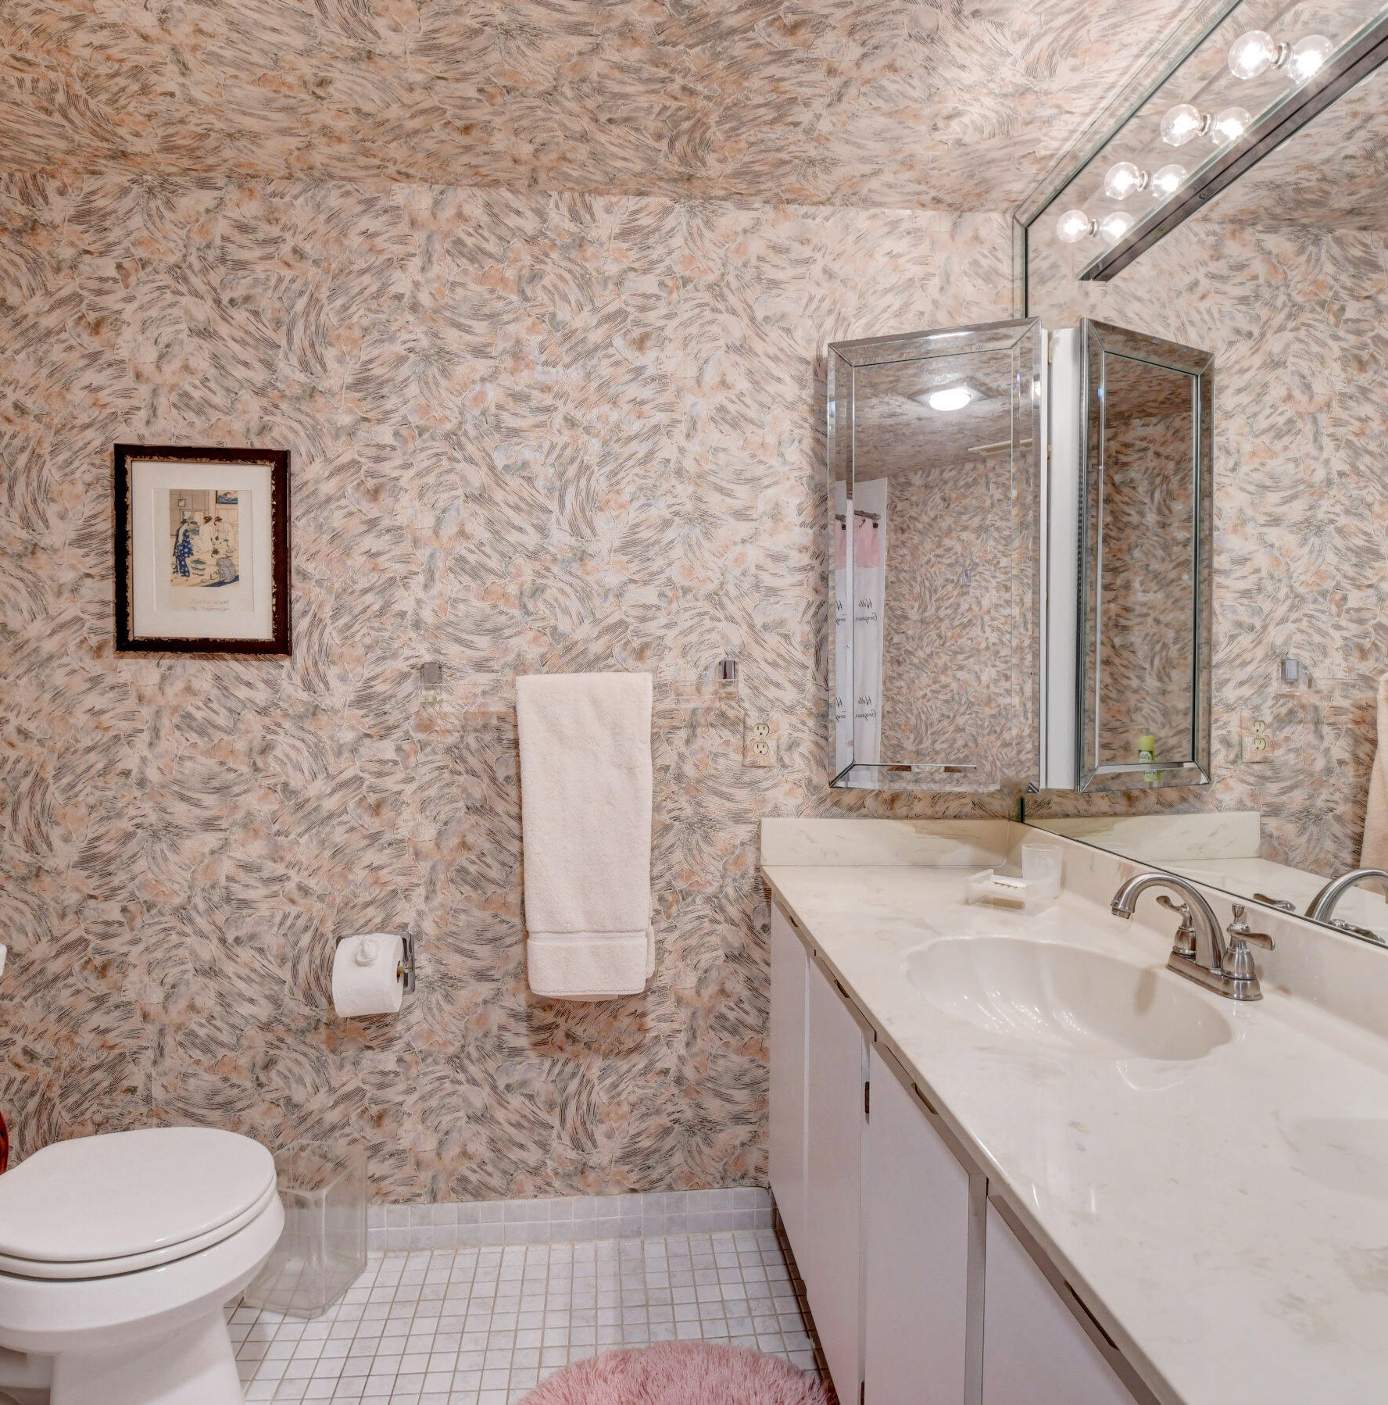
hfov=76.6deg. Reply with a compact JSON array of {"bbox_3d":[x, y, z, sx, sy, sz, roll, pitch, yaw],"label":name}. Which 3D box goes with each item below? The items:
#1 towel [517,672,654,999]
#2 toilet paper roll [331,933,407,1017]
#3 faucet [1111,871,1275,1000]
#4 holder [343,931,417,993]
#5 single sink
[{"bbox_3d":[-0.223,0.276,1.837,0.275,0.673,0.090,0,1,-5],"label":"towel"},{"bbox_3d":[-0.672,0.563,1.832,0.116,0.148,0.148,0,1,-5],"label":"toilet paper roll"},{"bbox_3d":[0.630,0.296,1.159,0.170,0.148,0.215,0,1,-5],"label":"faucet"},{"bbox_3d":[-0.670,0.558,1.838,0.162,0.139,0.075,0,1,-5],"label":"holder"},{"bbox_3d":[0.470,0.438,1.148,0.355,0.140,0.460,0,1,-5],"label":"single sink"}]

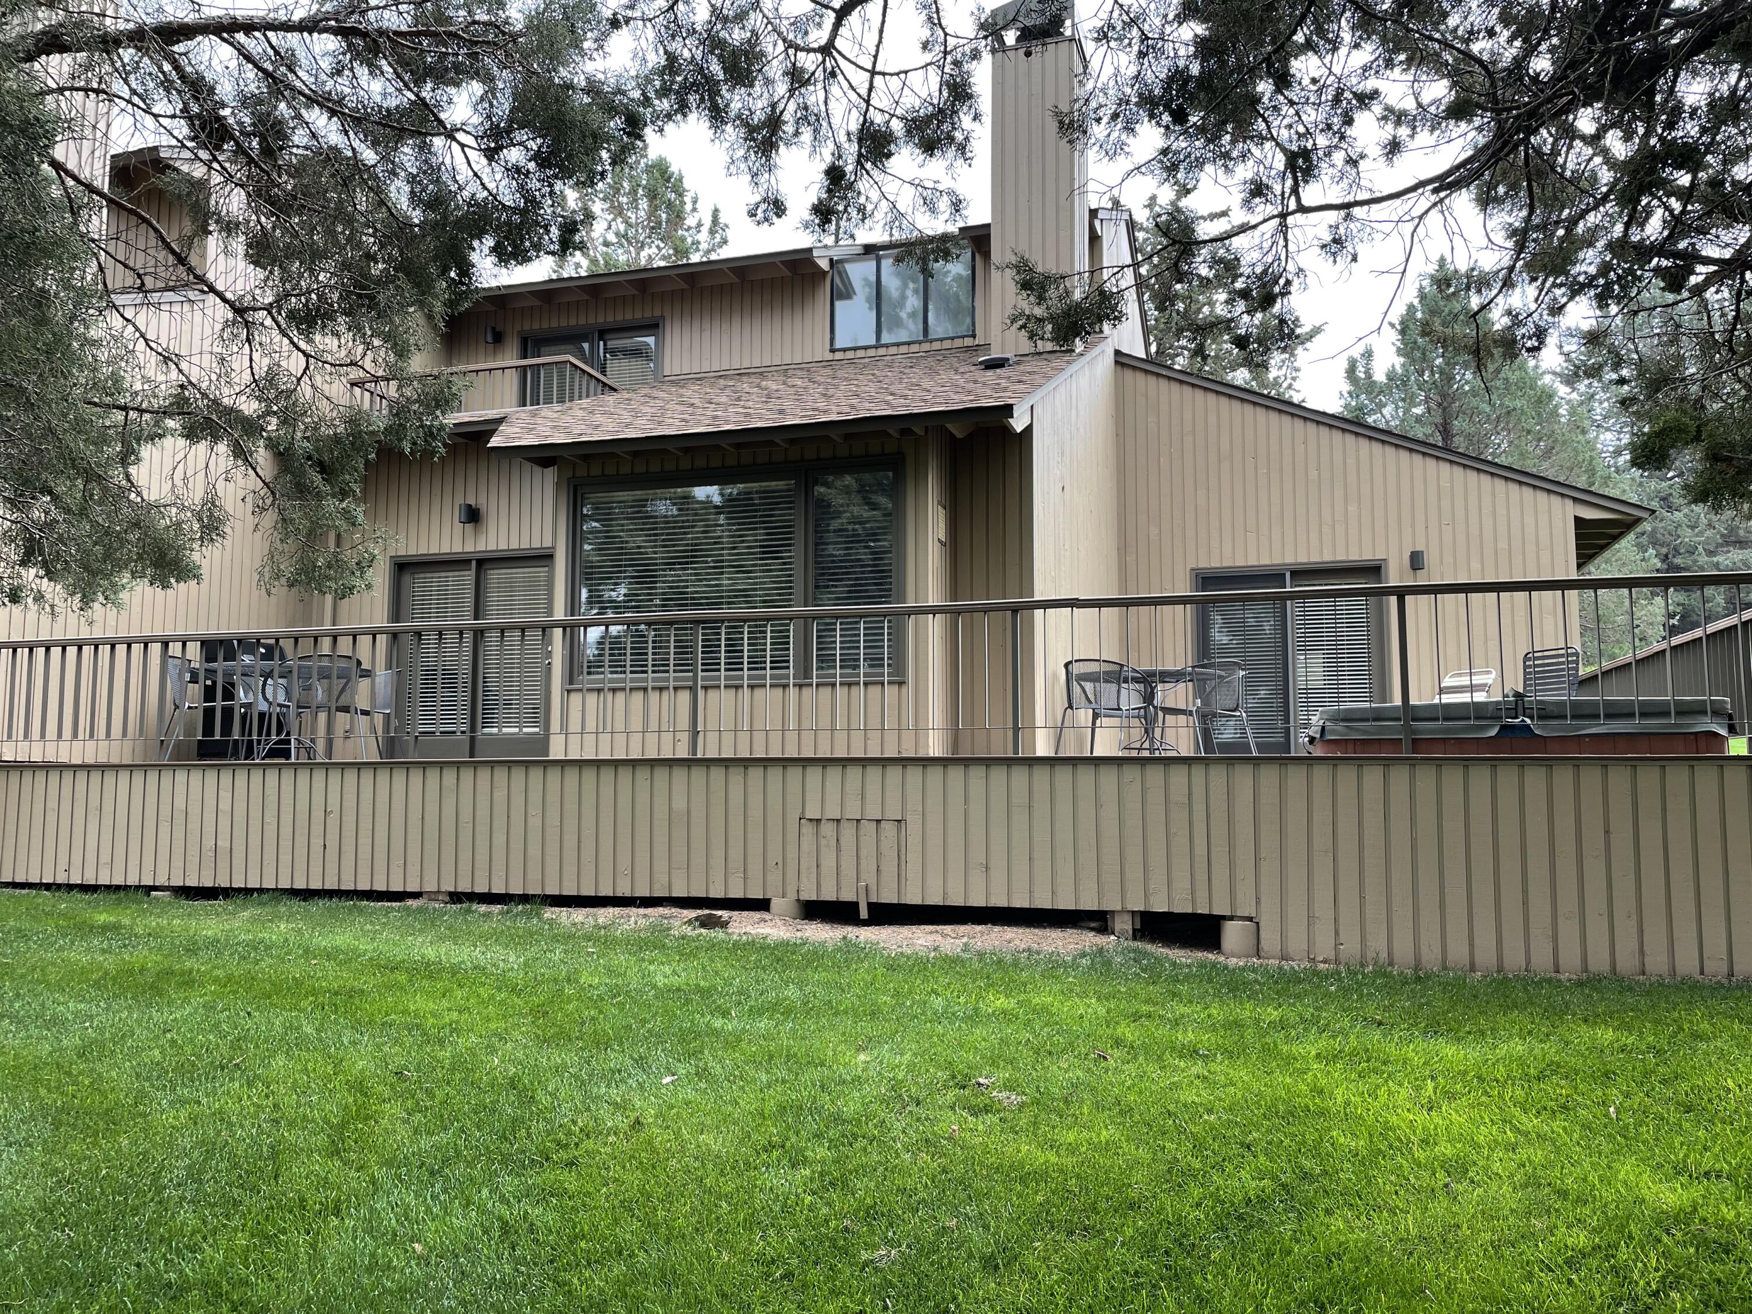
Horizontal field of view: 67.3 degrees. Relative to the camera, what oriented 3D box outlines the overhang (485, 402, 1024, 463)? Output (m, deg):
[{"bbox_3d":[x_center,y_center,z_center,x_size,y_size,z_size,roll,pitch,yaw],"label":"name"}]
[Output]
[{"bbox_3d":[-0.961,-1.636,9.523,4.100,0.240,0.400,-1,-5,17],"label":"overhang"}]

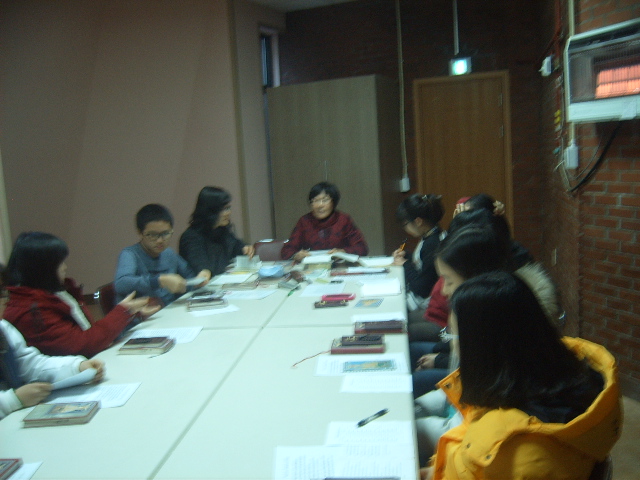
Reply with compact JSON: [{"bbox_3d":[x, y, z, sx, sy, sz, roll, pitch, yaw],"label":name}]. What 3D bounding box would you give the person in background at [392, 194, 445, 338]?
[{"bbox_3d":[0.583,0.311,3.691,0.620,1.150,0.480,-3,8,4],"label":"person in background"}]

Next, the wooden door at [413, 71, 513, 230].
[{"bbox_3d":[1.541,-0.692,7.001,1.000,2.100,0.080,1,9,28],"label":"wooden door"}]

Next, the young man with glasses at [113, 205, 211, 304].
[{"bbox_3d":[-0.853,0.394,3.643,0.620,1.170,0.490,2,10,35],"label":"young man with glasses"}]

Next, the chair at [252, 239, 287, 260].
[{"bbox_3d":[-0.238,0.437,4.338,0.470,0.820,0.530,-3,8,2],"label":"chair"}]

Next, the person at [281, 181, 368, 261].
[{"bbox_3d":[0.055,0.229,4.252,0.550,1.220,0.660,-3,8,4],"label":"person"}]

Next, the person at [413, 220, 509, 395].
[{"bbox_3d":[0.502,0.504,2.355,0.660,1.150,0.500,-2,8,7],"label":"person"}]

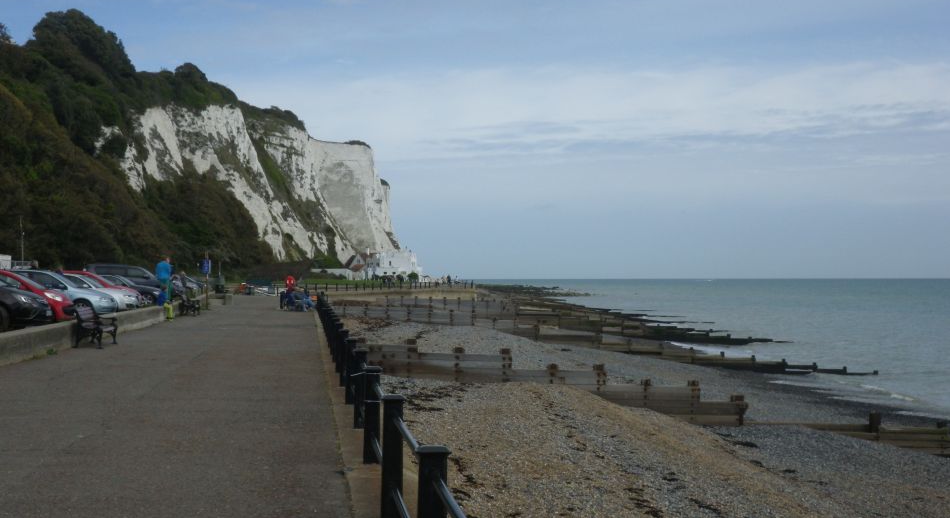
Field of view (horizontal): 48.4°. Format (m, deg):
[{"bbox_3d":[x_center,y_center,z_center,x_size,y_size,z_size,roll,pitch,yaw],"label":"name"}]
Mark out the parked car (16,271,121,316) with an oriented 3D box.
[{"bbox_3d":[-12.849,1.082,31.471,4.250,1.480,1.770,0,-1,-9],"label":"parked car"}]

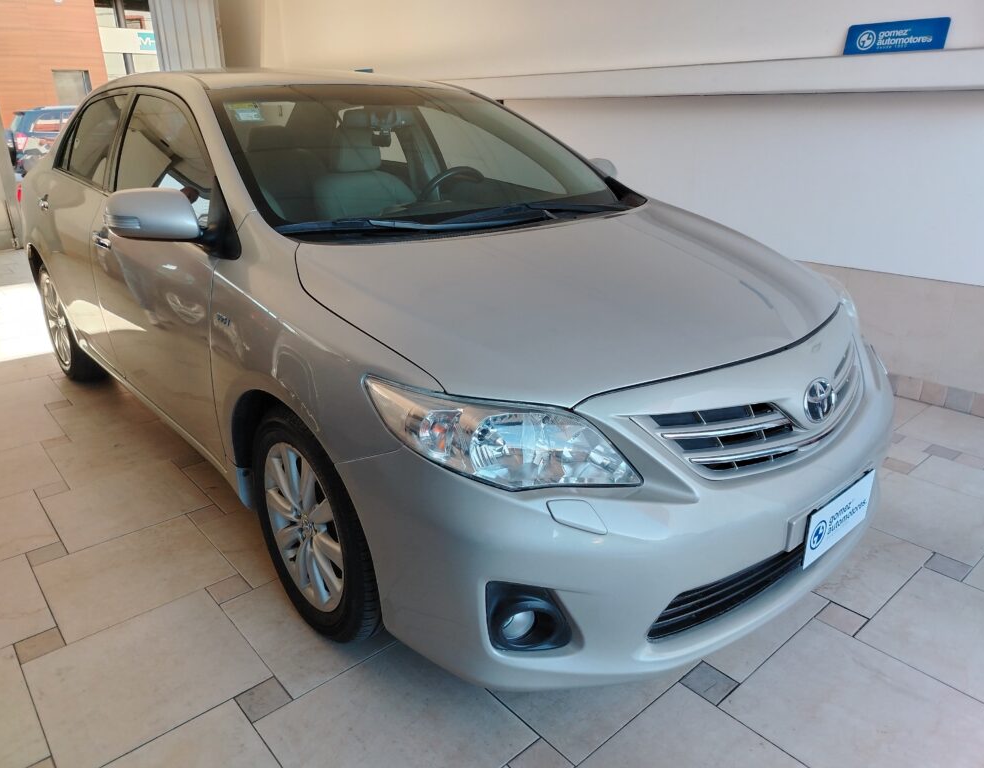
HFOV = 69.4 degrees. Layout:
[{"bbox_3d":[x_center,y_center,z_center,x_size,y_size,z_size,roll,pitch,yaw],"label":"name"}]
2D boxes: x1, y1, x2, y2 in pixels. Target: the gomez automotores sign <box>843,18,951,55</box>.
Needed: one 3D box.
[{"bbox_3d":[1.683,-1.443,2.968,0.015,0.130,0.405,-10,22,-41],"label":"gomez automotores sign"}]

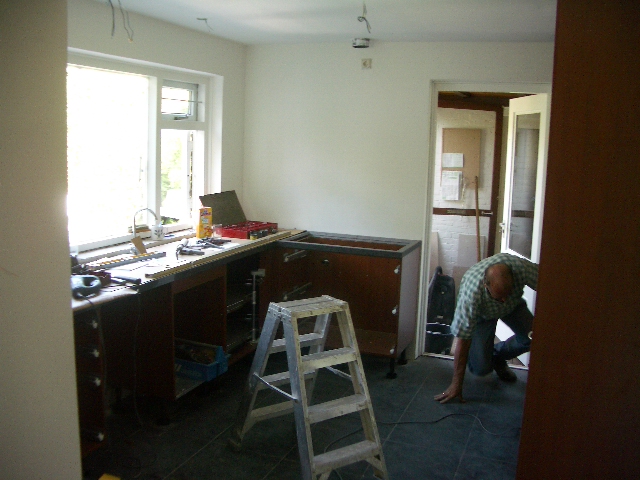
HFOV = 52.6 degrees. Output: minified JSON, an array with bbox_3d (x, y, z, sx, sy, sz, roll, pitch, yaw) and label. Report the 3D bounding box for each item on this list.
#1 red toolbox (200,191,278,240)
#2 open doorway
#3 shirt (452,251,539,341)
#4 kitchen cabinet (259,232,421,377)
[{"bbox_3d":[-0.609,-0.207,5.035,0.405,0.290,0.520,5,10,21],"label":"red toolbox"},{"bbox_3d":[1.208,-0.088,4.811,0.880,2.115,0.150,5,10,21],"label":"open doorway"},{"bbox_3d":[1.198,0.375,4.374,0.610,0.580,0.490,5,10,21],"label":"shirt"},{"bbox_3d":[0.208,0.466,4.947,0.978,0.915,0.615,5,10,21],"label":"kitchen cabinet"}]

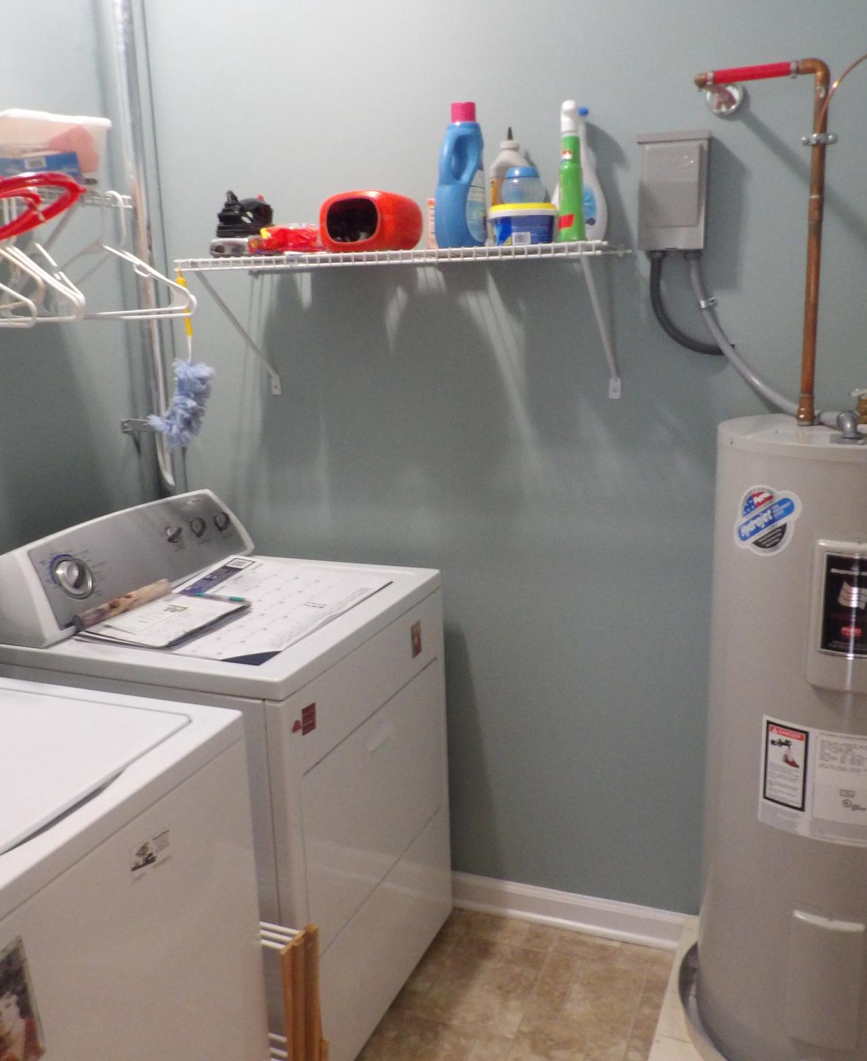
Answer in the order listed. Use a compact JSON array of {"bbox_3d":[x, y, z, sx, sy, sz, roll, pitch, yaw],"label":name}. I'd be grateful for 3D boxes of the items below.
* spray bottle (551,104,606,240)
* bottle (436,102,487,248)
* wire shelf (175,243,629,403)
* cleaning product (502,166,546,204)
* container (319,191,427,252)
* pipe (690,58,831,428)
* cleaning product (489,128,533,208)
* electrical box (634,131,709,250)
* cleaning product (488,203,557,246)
[{"bbox_3d":[0.295,-0.708,1.973,0.108,0.278,0.088,-3,12,-8],"label":"spray bottle"},{"bbox_3d":[0.053,-0.689,1.917,0.080,0.277,0.115,5,13,26],"label":"bottle"},{"bbox_3d":[-0.064,-0.428,2.107,0.917,0.313,0.326,3,13,21],"label":"wire shelf"},{"bbox_3d":[0.171,-0.660,1.877,0.085,0.068,0.085,-1,12,0],"label":"cleaning product"},{"bbox_3d":[-0.128,-0.634,2.027,0.160,0.131,0.170,6,14,30],"label":"container"},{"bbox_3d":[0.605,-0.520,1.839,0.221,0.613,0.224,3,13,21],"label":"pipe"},{"bbox_3d":[0.157,-0.693,2.002,0.090,0.246,0.065,2,12,16],"label":"cleaning product"},{"bbox_3d":[0.481,-0.675,1.972,0.130,0.220,0.085,3,13,21],"label":"electrical box"},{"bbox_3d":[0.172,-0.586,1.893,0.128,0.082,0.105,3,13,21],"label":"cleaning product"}]

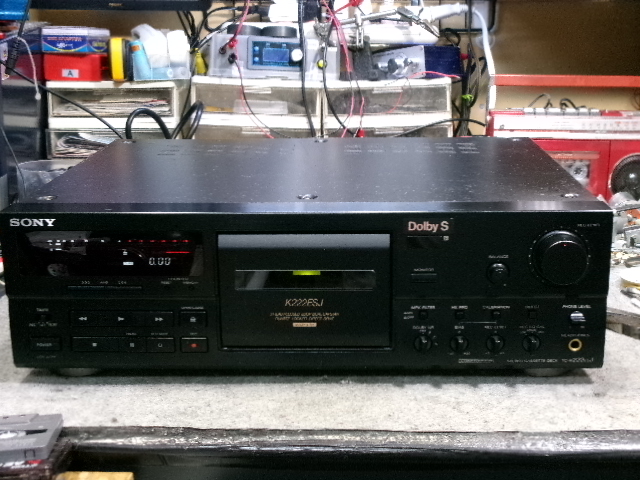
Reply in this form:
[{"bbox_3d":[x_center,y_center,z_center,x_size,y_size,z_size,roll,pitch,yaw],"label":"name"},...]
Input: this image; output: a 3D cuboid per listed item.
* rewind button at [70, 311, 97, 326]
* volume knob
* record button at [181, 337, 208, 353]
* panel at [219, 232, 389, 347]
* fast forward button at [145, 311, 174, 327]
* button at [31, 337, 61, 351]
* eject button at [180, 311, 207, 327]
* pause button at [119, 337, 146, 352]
[{"bbox_3d":[-0.171,0.057,0.712,0.017,0.011,0.006,0,14,2],"label":"rewind button"},{"bbox_3d":[0.168,0.014,0.678,0.038,0.038,0.018,0,14,2],"label":"volume knob"},{"bbox_3d":[-0.091,0.075,0.713,0.019,0.011,0.006,0,14,2],"label":"record button"},{"bbox_3d":[-0.010,0.036,0.703,0.121,0.084,0.012,0,14,2],"label":"panel"},{"bbox_3d":[-0.116,0.056,0.709,0.021,0.011,0.006,0,14,2],"label":"fast forward button"},{"bbox_3d":[-0.201,0.075,0.718,0.021,0.010,0.006,0,14,2],"label":"button"},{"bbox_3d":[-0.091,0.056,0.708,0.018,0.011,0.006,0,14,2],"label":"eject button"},{"bbox_3d":[-0.137,0.076,0.715,0.019,0.011,0.006,0,14,2],"label":"pause button"}]

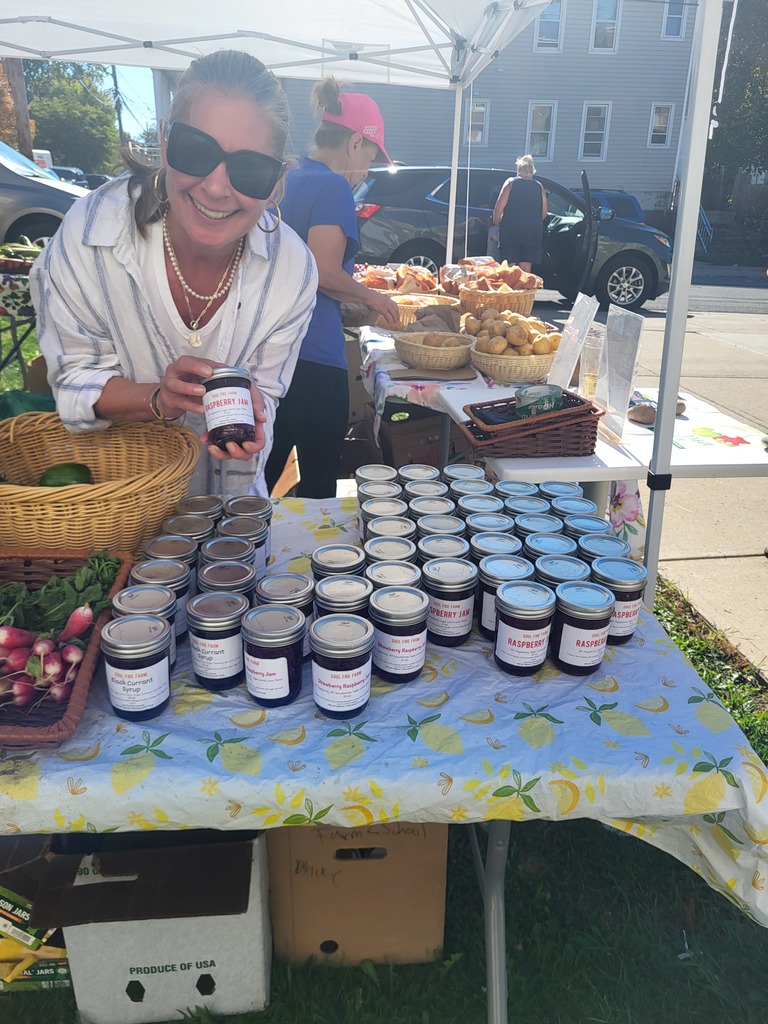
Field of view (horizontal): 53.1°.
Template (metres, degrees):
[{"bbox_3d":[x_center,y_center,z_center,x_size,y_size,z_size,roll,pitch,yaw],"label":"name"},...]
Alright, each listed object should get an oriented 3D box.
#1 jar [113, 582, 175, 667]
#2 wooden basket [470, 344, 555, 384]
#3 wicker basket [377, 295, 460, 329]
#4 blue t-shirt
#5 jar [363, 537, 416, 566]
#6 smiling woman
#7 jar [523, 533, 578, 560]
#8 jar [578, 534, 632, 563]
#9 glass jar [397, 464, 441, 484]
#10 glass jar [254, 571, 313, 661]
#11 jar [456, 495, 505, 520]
[{"bbox_3d":[-0.285,0.149,0.934,0.073,0.098,0.073,-5,24,-15],"label":"jar"},{"bbox_3d":[0.423,-0.489,2.513,0.284,0.090,0.284,5,23,9],"label":"wooden basket"},{"bbox_3d":[0.127,-0.853,3.309,0.400,0.115,0.380,2,23,1],"label":"wicker basket"},{"bbox_3d":[-0.276,-0.821,2.540,0.320,0.670,0.450,-9,24,-24],"label":"blue t-shirt"},{"bbox_3d":[0.008,0.095,1.082,0.073,0.099,0.073,1,23,-1],"label":"jar"},{"bbox_3d":[-0.305,-0.013,1.456,0.470,1.457,0.630,-2,23,-9],"label":"smiling woman"},{"bbox_3d":[0.236,0.090,1.105,0.073,0.099,0.073,6,23,12],"label":"jar"},{"bbox_3d":[0.309,0.093,1.103,0.071,0.099,0.071,7,24,12],"label":"jar"},{"bbox_3d":[0.061,-0.025,1.365,0.073,0.099,0.073,3,23,2],"label":"glass jar"},{"bbox_3d":[-0.123,0.138,0.971,0.073,0.098,0.073,2,23,-1],"label":"glass jar"},{"bbox_3d":[0.154,0.032,1.243,0.073,0.099,0.073,4,22,7],"label":"jar"}]

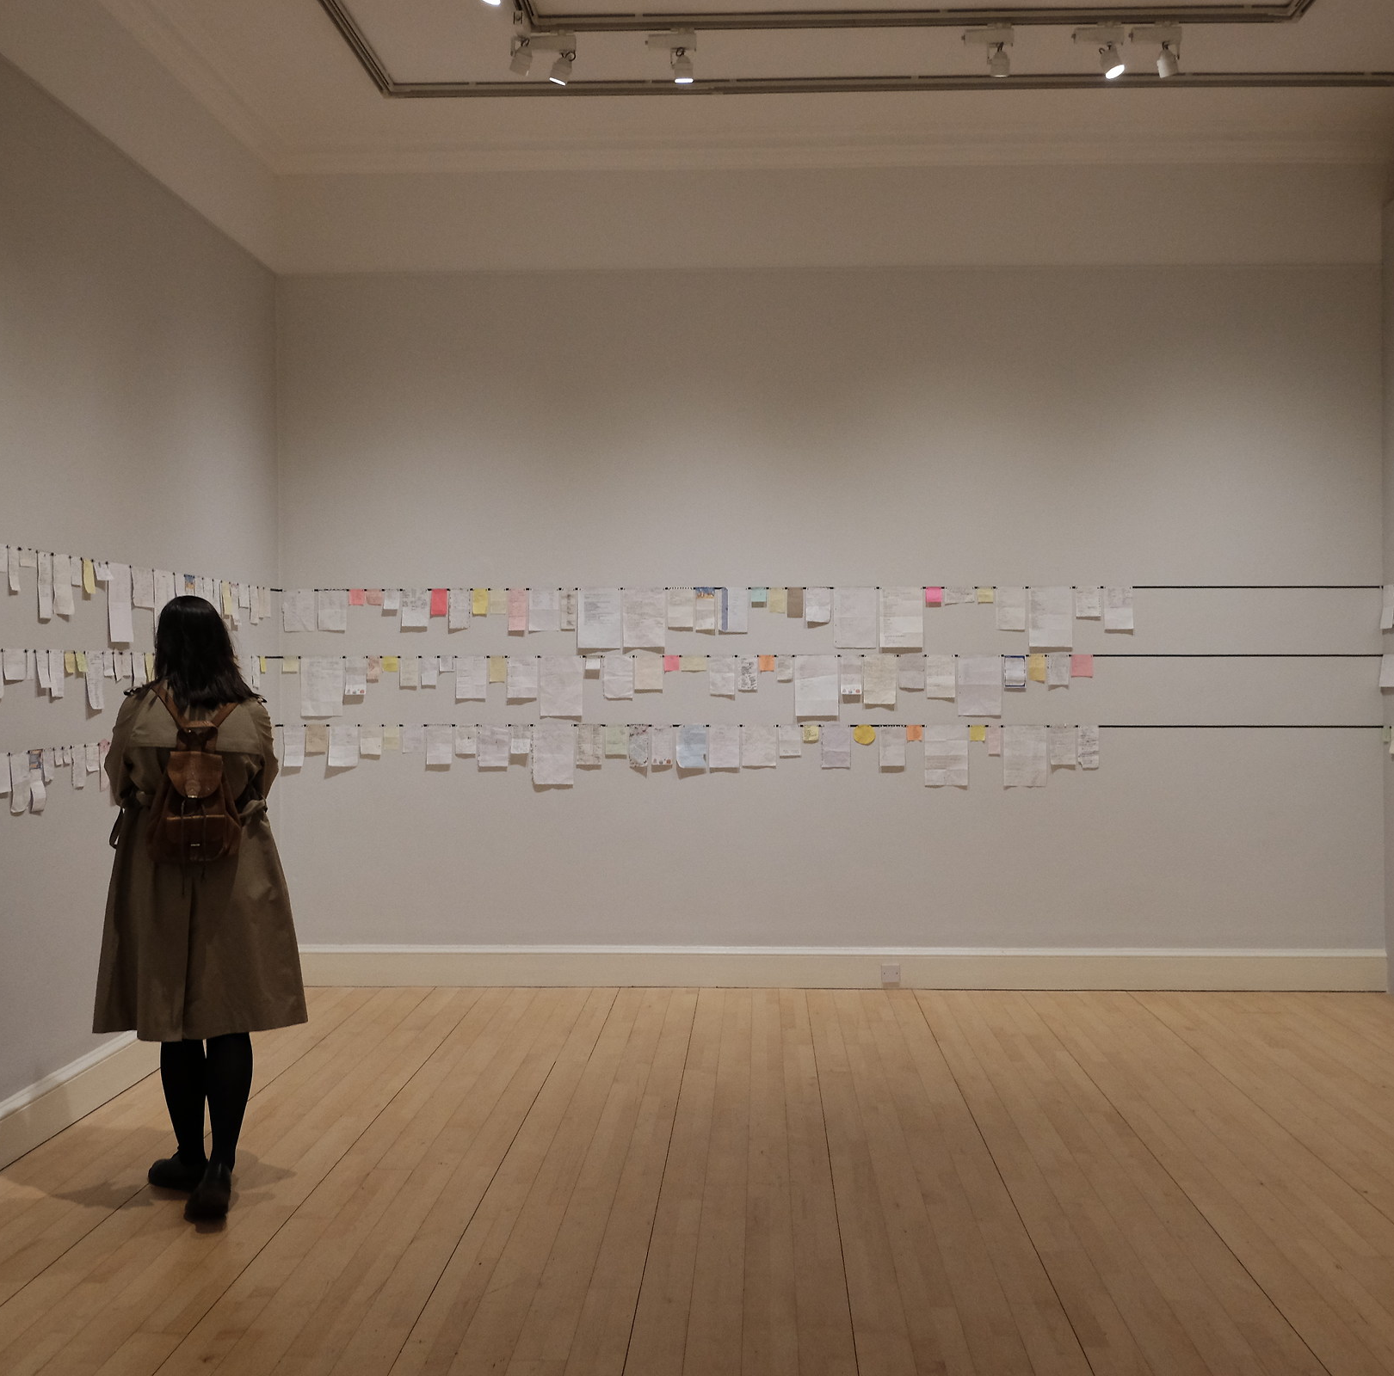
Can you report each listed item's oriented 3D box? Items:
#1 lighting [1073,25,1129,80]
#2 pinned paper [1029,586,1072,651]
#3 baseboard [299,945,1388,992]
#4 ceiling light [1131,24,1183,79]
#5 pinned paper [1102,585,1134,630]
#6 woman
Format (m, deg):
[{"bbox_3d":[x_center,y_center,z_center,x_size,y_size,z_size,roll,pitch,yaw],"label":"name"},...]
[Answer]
[{"bbox_3d":[1.568,-2.479,6.032,0.205,0.190,0.090,0,0,2],"label":"lighting"},{"bbox_3d":[1.728,-0.343,7.557,0.210,0.294,0.010,0,1,2],"label":"pinned paper"},{"bbox_3d":[0.634,1.374,7.601,5.446,0.202,0.030,0,1,2],"label":"baseboard"},{"bbox_3d":[1.851,-2.563,6.235,0.213,0.225,0.130,0,1,8],"label":"ceiling light"},{"bbox_3d":[2.058,-0.387,7.546,0.146,0.210,0.010,0,1,2],"label":"pinned paper"},{"bbox_3d":[-1.467,0.614,4.574,0.580,1.780,0.500,0,1,-22],"label":"woman"}]

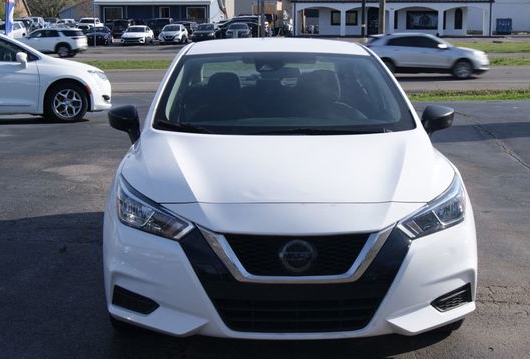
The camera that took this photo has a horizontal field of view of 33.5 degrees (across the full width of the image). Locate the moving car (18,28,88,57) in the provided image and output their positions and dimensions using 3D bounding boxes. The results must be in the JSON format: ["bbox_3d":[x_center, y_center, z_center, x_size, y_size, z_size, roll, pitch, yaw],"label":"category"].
[{"bbox_3d":[-13.689,-8.513,55.000,5.050,1.770,1.980,0,9,0],"label":"moving car"}]

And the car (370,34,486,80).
[{"bbox_3d":[6.060,-4.663,33.300,4.820,1.670,1.900,0,9,-1],"label":"car"}]

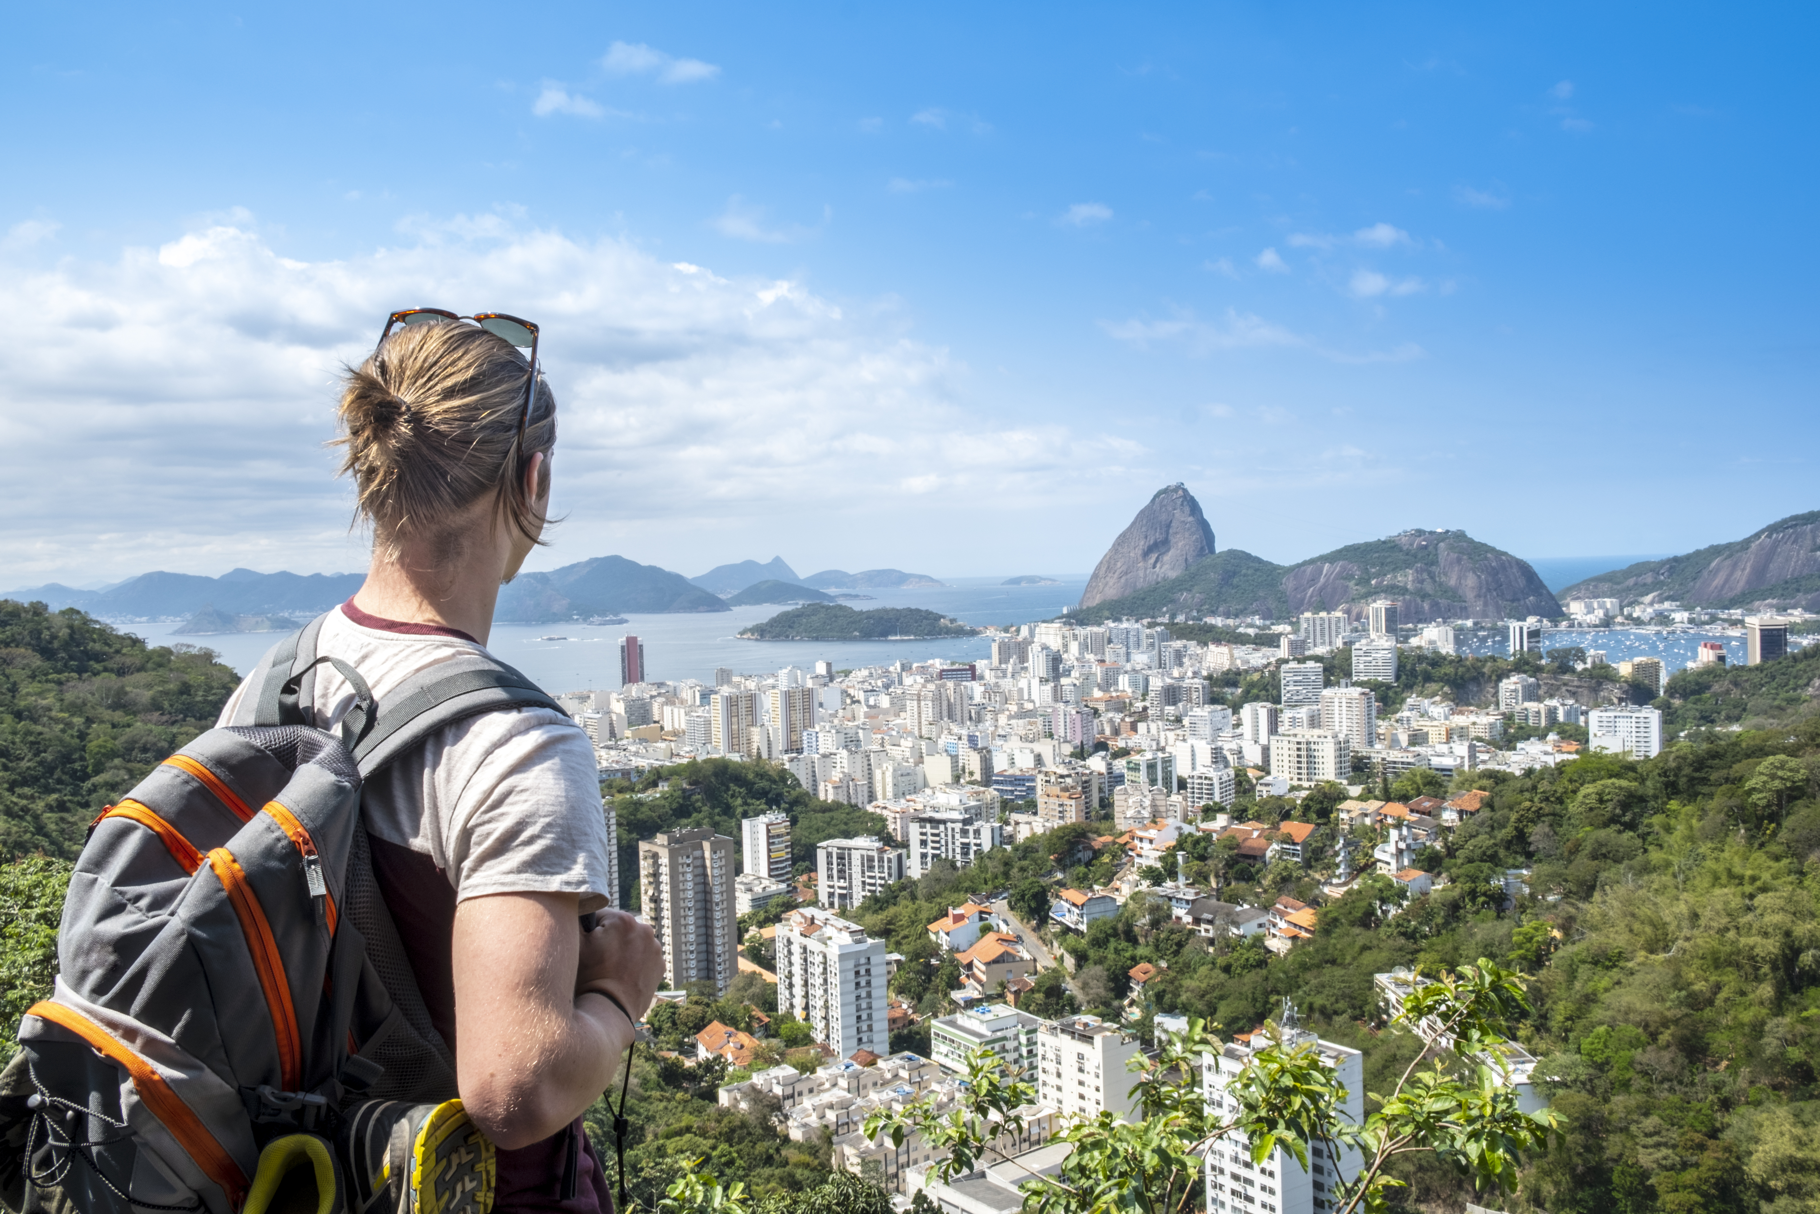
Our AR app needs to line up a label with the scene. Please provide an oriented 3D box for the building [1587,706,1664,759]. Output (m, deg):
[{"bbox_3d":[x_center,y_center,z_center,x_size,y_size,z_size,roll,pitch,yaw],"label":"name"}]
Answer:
[{"bbox_3d":[464.520,81.830,918.060,40.290,35.500,15.000,-1,2,35],"label":"building"}]

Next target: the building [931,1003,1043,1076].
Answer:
[{"bbox_3d":[19.950,114.040,361.970,22.000,22.000,20.300,-3,2,-38],"label":"building"}]

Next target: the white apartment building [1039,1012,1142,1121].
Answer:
[{"bbox_3d":[42.450,108.790,328.580,11.800,26.700,19.500,-3,2,-37],"label":"white apartment building"}]

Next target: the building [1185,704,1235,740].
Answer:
[{"bbox_3d":[248.840,97.540,1167.860,30.900,30.000,19.950,-3,2,-40],"label":"building"}]

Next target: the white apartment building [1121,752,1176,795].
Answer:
[{"bbox_3d":[150.530,104.210,879.230,27.500,30.100,16.300,-3,2,-30],"label":"white apartment building"}]

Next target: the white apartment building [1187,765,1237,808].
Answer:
[{"bbox_3d":[185.180,112.570,867.390,19.500,30.700,23.000,-1,2,40],"label":"white apartment building"}]

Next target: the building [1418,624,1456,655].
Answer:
[{"bbox_3d":[733.640,56.880,1960.760,37.000,55.900,22.000,-3,2,-38],"label":"building"}]

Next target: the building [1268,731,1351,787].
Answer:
[{"bbox_3d":[207.690,77.030,733.810,36.090,25.800,16.660,0,2,44],"label":"building"}]

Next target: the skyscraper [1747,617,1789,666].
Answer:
[{"bbox_3d":[948.540,49.310,1563.050,27.500,77.500,42.000,-2,2,14],"label":"skyscraper"}]

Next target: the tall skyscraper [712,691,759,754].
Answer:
[{"bbox_3d":[-146.100,99.570,1193.870,32.500,55.700,25.000,-3,2,-25],"label":"tall skyscraper"}]

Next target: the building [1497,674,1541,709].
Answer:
[{"bbox_3d":[540.390,77.990,1255.900,24.270,32.000,21.480,-3,2,-33],"label":"building"}]

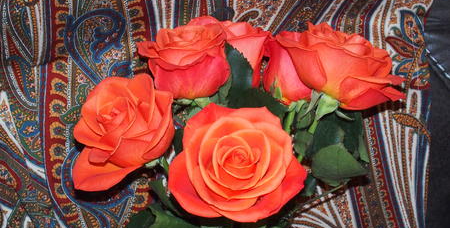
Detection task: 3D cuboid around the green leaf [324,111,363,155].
[{"bbox_3d":[0.080,0.013,0.550,0.027,0.029,0.010,0,18,0],"label":"green leaf"}]

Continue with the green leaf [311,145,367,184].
[{"bbox_3d":[0.075,0.033,0.530,0.037,0.027,0.010,0,18,0],"label":"green leaf"}]

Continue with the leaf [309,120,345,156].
[{"bbox_3d":[0.068,0.016,0.540,0.024,0.024,0.009,0,18,0],"label":"leaf"}]

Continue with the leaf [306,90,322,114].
[{"bbox_3d":[0.068,-0.008,0.615,0.009,0.006,0.021,30,84,24],"label":"leaf"}]

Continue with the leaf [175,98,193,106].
[{"bbox_3d":[-0.032,-0.010,0.630,0.016,0.006,0.008,0,60,0],"label":"leaf"}]

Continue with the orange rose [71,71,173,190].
[{"bbox_3d":[-0.065,0.012,0.520,0.066,0.052,0.068,2,67,30],"label":"orange rose"}]

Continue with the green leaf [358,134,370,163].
[{"bbox_3d":[0.111,0.028,0.645,0.013,0.006,0.026,-14,75,-23],"label":"green leaf"}]

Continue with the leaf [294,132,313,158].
[{"bbox_3d":[0.052,0.020,0.535,0.012,0.017,0.006,0,18,0],"label":"leaf"}]

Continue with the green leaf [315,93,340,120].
[{"bbox_3d":[0.077,-0.006,0.610,0.016,0.008,0.021,30,77,1],"label":"green leaf"}]

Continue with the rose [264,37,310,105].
[{"bbox_3d":[0.055,-0.037,0.655,0.052,0.060,0.052,0,12,0],"label":"rose"}]

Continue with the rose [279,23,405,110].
[{"bbox_3d":[0.076,-0.031,0.530,0.078,0.053,0.068,13,24,0],"label":"rose"}]

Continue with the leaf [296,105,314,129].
[{"bbox_3d":[0.063,0.003,0.635,0.014,0.006,0.020,11,70,4],"label":"leaf"}]

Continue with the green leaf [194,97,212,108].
[{"bbox_3d":[-0.014,-0.008,0.530,0.012,0.009,0.005,14,24,4],"label":"green leaf"}]

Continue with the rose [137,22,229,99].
[{"bbox_3d":[-0.027,-0.036,0.530,0.060,0.050,0.058,-5,25,0],"label":"rose"}]

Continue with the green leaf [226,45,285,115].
[{"bbox_3d":[0.020,-0.021,0.530,0.039,0.048,0.014,0,18,0],"label":"green leaf"}]

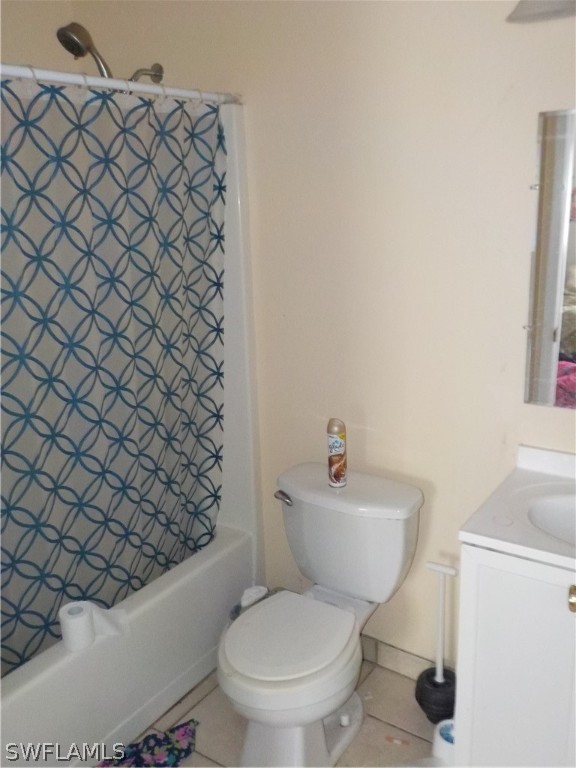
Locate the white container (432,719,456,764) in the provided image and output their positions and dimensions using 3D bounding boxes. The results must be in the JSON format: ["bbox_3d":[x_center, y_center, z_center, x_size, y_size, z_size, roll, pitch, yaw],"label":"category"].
[{"bbox_3d":[0.488,1.054,1.939,0.125,0.085,0.125,8,17,33],"label":"white container"}]

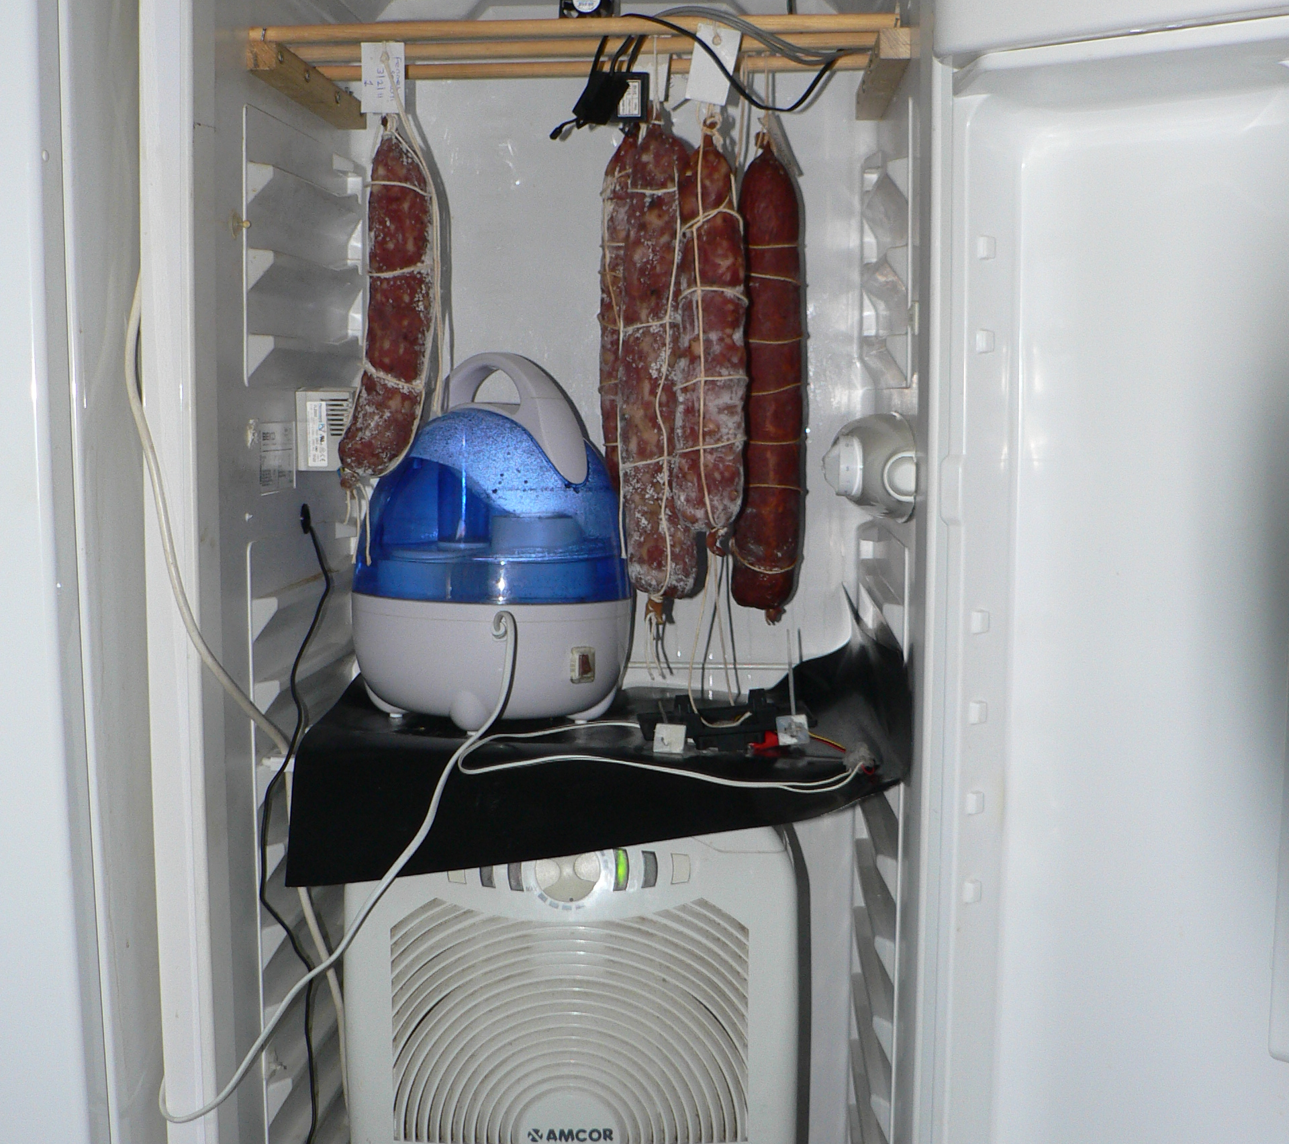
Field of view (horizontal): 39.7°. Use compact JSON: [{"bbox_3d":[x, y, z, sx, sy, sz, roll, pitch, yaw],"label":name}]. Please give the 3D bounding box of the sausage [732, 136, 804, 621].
[{"bbox_3d":[0.099,-0.153,1.440,0.057,0.389,0.054,0,6,4],"label":"sausage"}]

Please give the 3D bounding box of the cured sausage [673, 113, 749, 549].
[{"bbox_3d":[0.046,-0.169,1.274,0.053,0.298,0.050,0,6,4],"label":"cured sausage"}]

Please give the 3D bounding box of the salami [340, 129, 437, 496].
[{"bbox_3d":[-0.184,-0.185,1.269,0.072,0.265,0.052,0,6,4],"label":"salami"}]

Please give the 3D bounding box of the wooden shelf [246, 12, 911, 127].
[{"bbox_3d":[-0.038,-0.382,1.377,0.459,0.031,0.298,0,6,4],"label":"wooden shelf"}]

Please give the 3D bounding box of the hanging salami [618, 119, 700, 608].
[{"bbox_3d":[0.011,-0.155,1.346,0.061,0.365,0.058,0,6,4],"label":"hanging salami"}]

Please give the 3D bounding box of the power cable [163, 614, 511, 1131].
[{"bbox_3d":[-0.217,0.204,1.290,0.221,0.337,0.200,0,6,4],"label":"power cable"}]

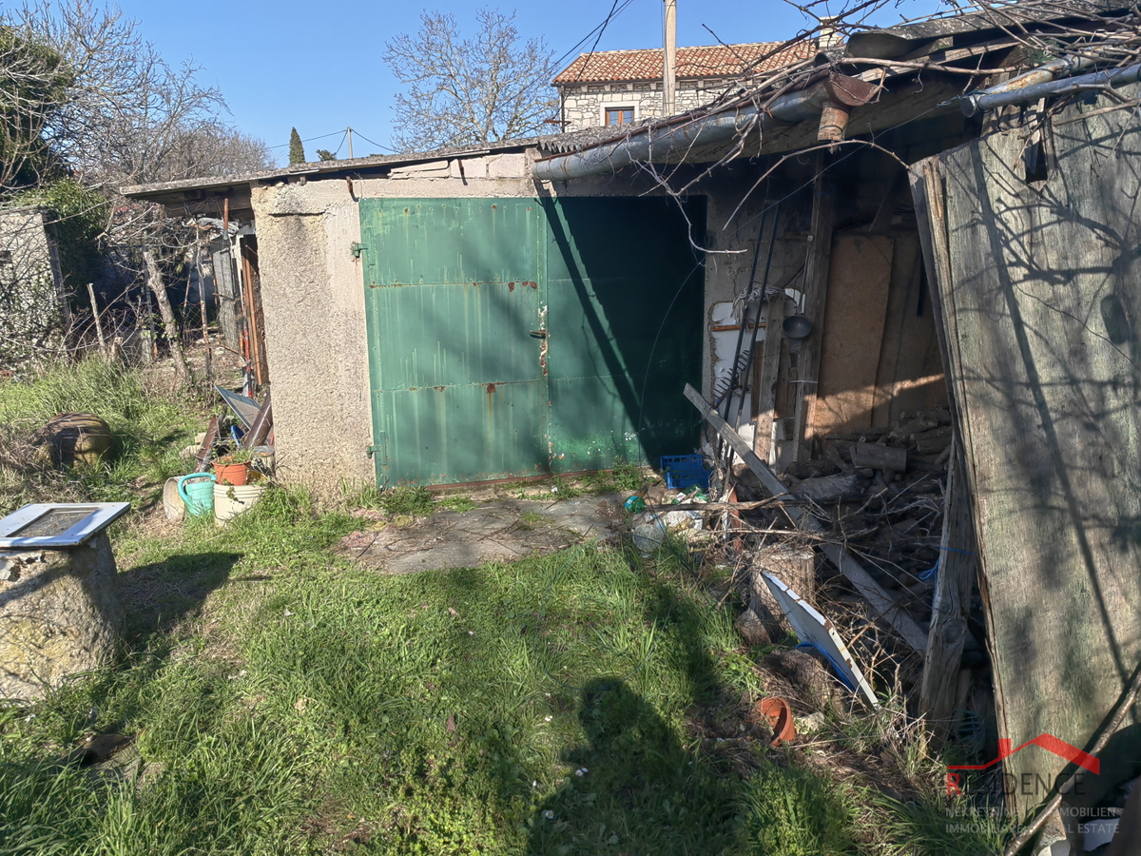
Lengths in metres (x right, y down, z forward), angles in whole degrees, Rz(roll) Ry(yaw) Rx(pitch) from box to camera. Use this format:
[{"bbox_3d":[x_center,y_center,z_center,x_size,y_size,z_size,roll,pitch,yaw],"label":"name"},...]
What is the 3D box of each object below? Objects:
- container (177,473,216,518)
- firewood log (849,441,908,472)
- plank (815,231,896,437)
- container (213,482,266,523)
[{"bbox_3d":[-2.403,0.438,5.730,0.260,0.290,0.240,-1,13,0],"label":"container"},{"bbox_3d":[2.152,0.204,6.247,0.380,0.160,0.160,6,15,12],"label":"firewood log"},{"bbox_3d":[2.152,-0.611,6.829,0.520,1.650,0.025,0,11,-11],"label":"plank"},{"bbox_3d":[-2.125,0.478,5.733,0.330,0.280,0.330,-3,12,-11],"label":"container"}]

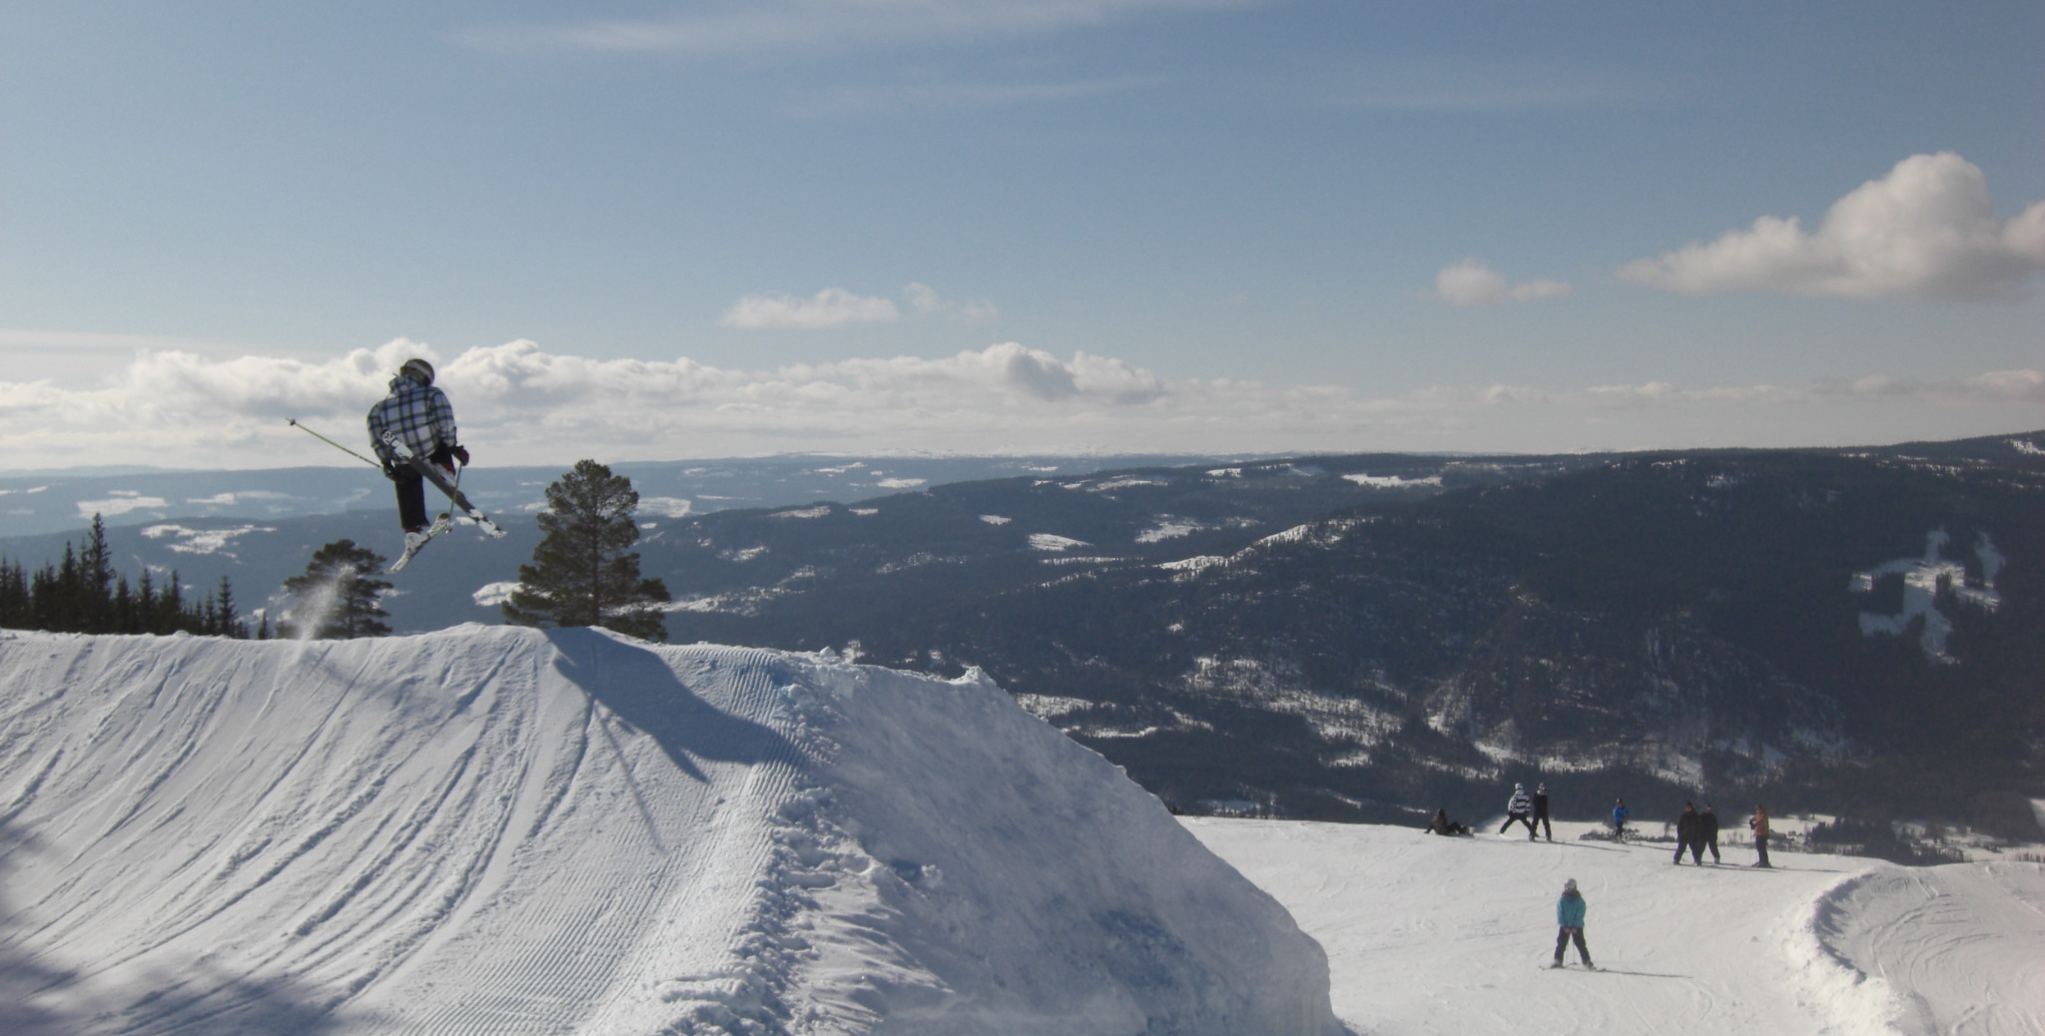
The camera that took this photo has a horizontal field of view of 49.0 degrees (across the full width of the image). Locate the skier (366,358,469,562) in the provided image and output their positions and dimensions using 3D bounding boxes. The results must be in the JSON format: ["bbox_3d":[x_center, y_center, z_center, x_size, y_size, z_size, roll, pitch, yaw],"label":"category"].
[{"bbox_3d":[-5.105,-0.494,19.000,0.780,1.660,0.750,0,2,15],"label":"skier"}]

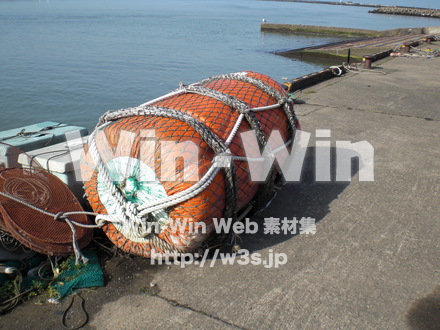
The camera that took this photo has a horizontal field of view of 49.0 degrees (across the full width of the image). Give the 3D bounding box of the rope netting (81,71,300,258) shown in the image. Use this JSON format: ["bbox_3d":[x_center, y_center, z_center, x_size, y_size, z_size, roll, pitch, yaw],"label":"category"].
[{"bbox_3d":[-0.100,-0.083,3.460,1.000,1.020,1.770,11,21,26],"label":"rope netting"}]

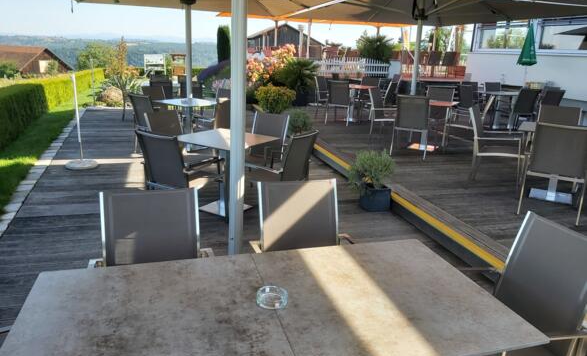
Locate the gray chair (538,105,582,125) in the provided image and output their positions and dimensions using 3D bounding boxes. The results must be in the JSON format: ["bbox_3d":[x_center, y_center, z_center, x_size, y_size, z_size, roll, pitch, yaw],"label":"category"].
[{"bbox_3d":[3.248,-0.366,5.369,0.560,0.880,0.660,10,18,22],"label":"gray chair"}]

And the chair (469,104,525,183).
[{"bbox_3d":[2.474,-0.412,5.382,0.660,0.880,0.560,12,19,28],"label":"chair"}]

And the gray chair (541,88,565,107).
[{"bbox_3d":[5.197,-1.415,9.250,0.560,0.880,0.600,-2,16,-14],"label":"gray chair"}]

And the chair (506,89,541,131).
[{"bbox_3d":[4.573,-1.395,9.057,0.570,0.890,0.620,-2,17,-14],"label":"chair"}]

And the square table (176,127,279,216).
[{"bbox_3d":[-0.677,-0.033,4.479,0.790,0.745,0.790,11,18,27],"label":"square table"}]

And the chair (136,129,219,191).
[{"bbox_3d":[-1.049,-0.047,4.165,0.560,0.880,0.660,11,19,25],"label":"chair"}]

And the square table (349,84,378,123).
[{"bbox_3d":[1.323,-1.612,9.613,0.790,0.745,0.790,11,18,27],"label":"square table"}]

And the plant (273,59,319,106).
[{"bbox_3d":[0.080,-2.528,11.758,1.150,1.220,1.150,2,16,0],"label":"plant"}]

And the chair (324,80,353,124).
[{"bbox_3d":[0.950,-1.557,9.046,0.570,0.890,0.620,7,17,13],"label":"chair"}]

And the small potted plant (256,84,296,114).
[{"bbox_3d":[-0.370,-1.417,9.065,0.820,0.900,0.820,2,16,0],"label":"small potted plant"}]

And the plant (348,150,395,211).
[{"bbox_3d":[0.854,0.040,4.733,0.450,0.580,0.430,-3,18,-18],"label":"plant"}]

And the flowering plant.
[{"bbox_3d":[-0.737,-2.977,12.992,1.500,1.700,1.500,2,16,0],"label":"flowering plant"}]

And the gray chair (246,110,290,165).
[{"bbox_3d":[-0.407,-0.271,5.071,0.570,0.890,0.620,10,18,25],"label":"gray chair"}]

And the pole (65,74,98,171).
[{"bbox_3d":[-2.746,-0.713,5.576,0.420,1.160,0.420,-3,18,-18],"label":"pole"}]

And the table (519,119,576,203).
[{"bbox_3d":[2.864,-0.159,4.784,0.800,0.740,0.800,11,18,27],"label":"table"}]

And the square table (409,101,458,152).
[{"bbox_3d":[2.098,-0.837,6.955,0.720,0.740,0.720,11,19,26],"label":"square table"}]

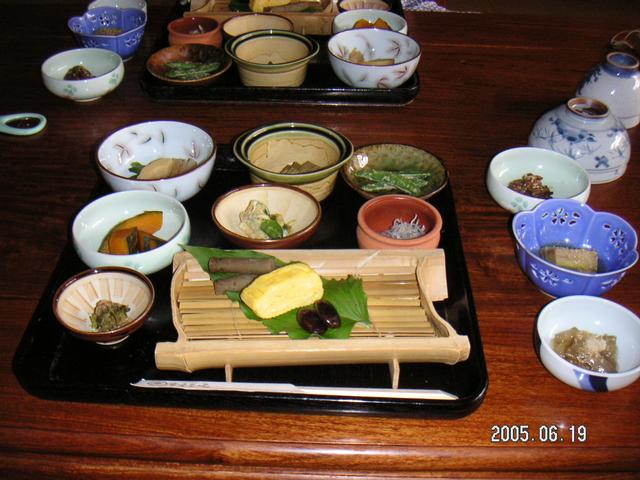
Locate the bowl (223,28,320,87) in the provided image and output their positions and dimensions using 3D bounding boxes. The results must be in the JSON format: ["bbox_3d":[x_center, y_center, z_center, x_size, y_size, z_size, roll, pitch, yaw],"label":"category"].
[{"bbox_3d":[-0.061,-0.227,0.910,0.121,0.047,0.105,1,39,0],"label":"bowl"}]

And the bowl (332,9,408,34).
[{"bbox_3d":[0.070,-0.285,0.990,0.101,0.042,0.101,1,39,0],"label":"bowl"}]

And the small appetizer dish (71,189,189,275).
[{"bbox_3d":[-0.164,-0.001,0.629,0.101,0.042,0.101,1,39,0],"label":"small appetizer dish"}]

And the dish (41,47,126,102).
[{"bbox_3d":[-0.296,-0.204,0.892,0.099,0.039,0.099,1,39,0],"label":"dish"}]

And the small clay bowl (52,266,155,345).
[{"bbox_3d":[-0.166,0.061,0.555,0.076,0.039,0.076,1,39,0],"label":"small clay bowl"}]

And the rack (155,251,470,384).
[{"bbox_3d":[-0.006,0.058,0.563,0.231,0.036,0.124,-1,39,-2],"label":"rack"}]

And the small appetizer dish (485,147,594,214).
[{"bbox_3d":[0.217,-0.051,0.710,0.099,0.039,0.099,1,39,0],"label":"small appetizer dish"}]

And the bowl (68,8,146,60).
[{"bbox_3d":[-0.287,-0.275,0.969,0.104,0.054,0.104,1,39,0],"label":"bowl"}]

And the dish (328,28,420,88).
[{"bbox_3d":[0.069,-0.226,0.910,0.116,0.050,0.116,1,39,0],"label":"dish"}]

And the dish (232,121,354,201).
[{"bbox_3d":[-0.026,-0.074,0.720,0.121,0.047,0.105,1,39,0],"label":"dish"}]

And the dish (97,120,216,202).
[{"bbox_3d":[-0.160,-0.070,0.710,0.116,0.050,0.116,1,39,0],"label":"dish"}]

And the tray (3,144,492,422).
[{"bbox_3d":[-0.050,0.010,0.645,0.355,0.018,0.346,2,39,1],"label":"tray"}]

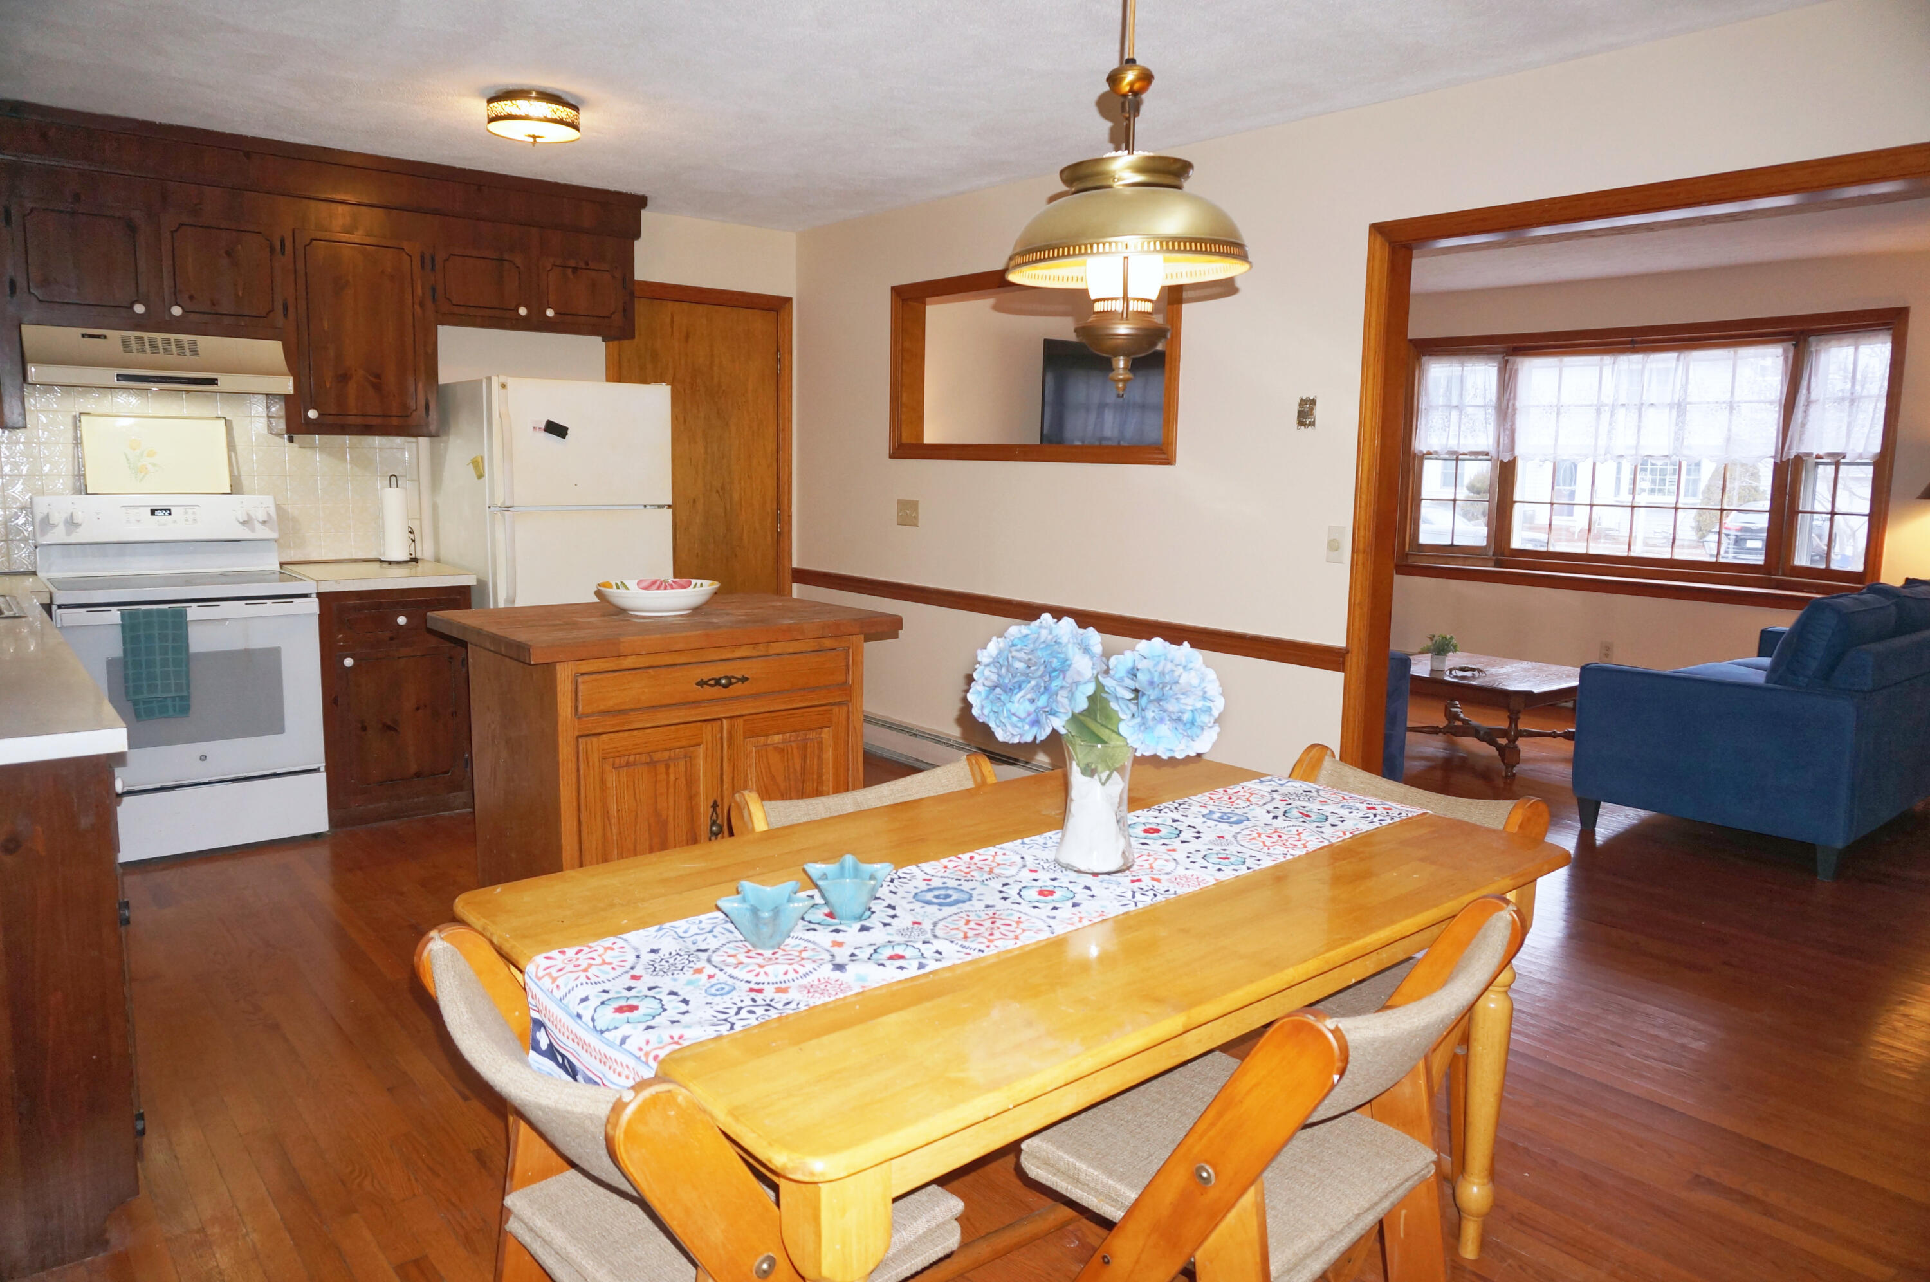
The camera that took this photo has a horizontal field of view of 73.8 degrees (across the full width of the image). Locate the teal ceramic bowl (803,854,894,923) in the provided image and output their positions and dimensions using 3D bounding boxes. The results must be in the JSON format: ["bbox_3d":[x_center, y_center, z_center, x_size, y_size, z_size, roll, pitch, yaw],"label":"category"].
[{"bbox_3d":[-0.159,0.351,1.780,0.124,0.069,0.119,0,8,-5],"label":"teal ceramic bowl"}]

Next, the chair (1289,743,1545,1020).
[{"bbox_3d":[0.695,0.661,2.488,0.580,0.785,0.530,-4,10,-35],"label":"chair"}]

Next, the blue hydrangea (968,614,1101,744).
[{"bbox_3d":[0.109,0.060,2.020,0.210,0.200,0.200,0,8,-6],"label":"blue hydrangea"}]

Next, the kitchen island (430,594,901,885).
[{"bbox_3d":[-0.871,0.376,3.791,1.105,0.914,0.785,-6,11,-40],"label":"kitchen island"}]

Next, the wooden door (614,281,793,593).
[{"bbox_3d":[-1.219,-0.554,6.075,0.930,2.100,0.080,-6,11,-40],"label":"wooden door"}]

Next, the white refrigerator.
[{"bbox_3d":[-1.671,-0.219,5.265,0.722,1.650,0.690,-6,11,-40],"label":"white refrigerator"}]

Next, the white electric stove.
[{"bbox_3d":[-2.777,0.095,4.562,0.760,1.190,0.700,-5,10,-39],"label":"white electric stove"}]

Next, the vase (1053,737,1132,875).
[{"bbox_3d":[0.210,0.255,2.037,0.122,0.197,0.122,2,8,6],"label":"vase"}]

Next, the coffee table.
[{"bbox_3d":[2.573,0.353,6.308,0.880,0.420,0.880,-5,10,-39],"label":"coffee table"}]

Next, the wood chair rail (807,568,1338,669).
[{"bbox_3d":[0.149,-0.132,5.224,0.024,0.078,3.228,-5,10,-39],"label":"wood chair rail"}]

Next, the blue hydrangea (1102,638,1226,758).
[{"bbox_3d":[0.307,0.090,2.010,0.193,0.182,0.180,2,8,9],"label":"blue hydrangea"}]

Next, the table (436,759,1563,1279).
[{"bbox_3d":[0.148,0.729,2.041,1.576,0.750,0.900,-6,10,-41],"label":"table"}]

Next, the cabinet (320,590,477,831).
[{"bbox_3d":[-2.248,0.210,4.940,0.521,0.874,0.600,-6,11,-40],"label":"cabinet"}]

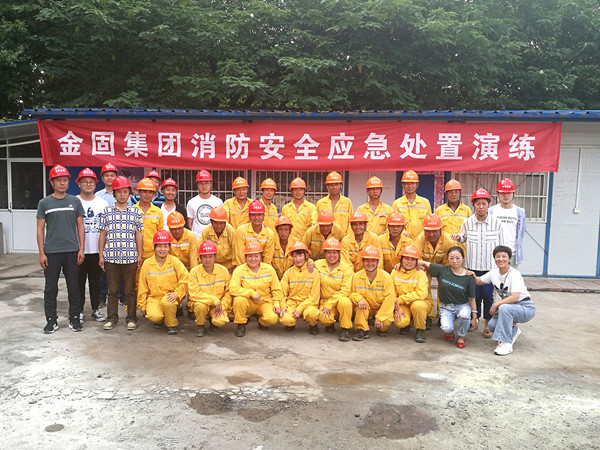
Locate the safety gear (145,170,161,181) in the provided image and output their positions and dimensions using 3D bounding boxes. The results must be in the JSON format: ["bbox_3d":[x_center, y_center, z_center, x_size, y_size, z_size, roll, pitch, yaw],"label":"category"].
[{"bbox_3d":[-1.940,-0.651,6.167,0.220,0.150,0.280,-1,6,-8],"label":"safety gear"}]

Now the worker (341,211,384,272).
[{"bbox_3d":[0.758,0.484,5.680,0.530,1.329,0.550,1,5,6],"label":"worker"}]

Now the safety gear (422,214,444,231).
[{"bbox_3d":[1.495,-0.031,5.280,0.225,0.160,0.280,2,24,12],"label":"safety gear"}]

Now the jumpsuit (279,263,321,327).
[{"bbox_3d":[-0.006,0.746,5.200,0.460,0.674,0.620,1,4,0],"label":"jumpsuit"}]

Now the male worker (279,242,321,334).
[{"bbox_3d":[0.000,0.651,5.170,0.470,0.920,0.620,0,6,-3],"label":"male worker"}]

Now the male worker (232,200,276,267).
[{"bbox_3d":[-0.553,0.377,5.686,0.520,1.360,0.620,0,6,-3],"label":"male worker"}]

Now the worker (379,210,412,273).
[{"bbox_3d":[1.171,0.487,5.680,0.520,1.335,0.550,1,5,6],"label":"worker"}]

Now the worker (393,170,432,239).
[{"bbox_3d":[1.365,0.260,5.730,0.520,1.850,0.320,2,4,8],"label":"worker"}]

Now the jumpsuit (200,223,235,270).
[{"bbox_3d":[-0.966,0.522,5.480,0.520,1.130,0.600,1,4,-3],"label":"jumpsuit"}]

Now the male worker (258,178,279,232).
[{"bbox_3d":[-0.445,0.233,6.220,0.460,1.696,0.340,0,5,-14],"label":"male worker"}]

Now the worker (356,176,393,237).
[{"bbox_3d":[0.949,0.218,5.880,0.490,1.650,0.330,1,6,3],"label":"worker"}]

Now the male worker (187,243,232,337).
[{"bbox_3d":[-1.011,0.659,5.170,0.480,0.983,0.680,0,4,-7],"label":"male worker"}]

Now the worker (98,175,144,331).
[{"bbox_3d":[-1.960,0.286,5.124,0.470,1.640,0.300,-1,6,-10],"label":"worker"}]

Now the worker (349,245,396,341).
[{"bbox_3d":[0.778,0.674,5.021,0.540,0.910,0.680,1,6,8],"label":"worker"}]

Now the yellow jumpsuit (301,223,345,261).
[{"bbox_3d":[0.285,0.525,5.680,0.530,1.112,0.550,1,5,0],"label":"yellow jumpsuit"}]

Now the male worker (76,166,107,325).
[{"bbox_3d":[-2.457,0.234,5.450,0.500,1.790,0.310,0,4,-10],"label":"male worker"}]

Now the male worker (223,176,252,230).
[{"bbox_3d":[-0.788,0.224,6.150,0.480,1.716,0.340,1,5,0],"label":"male worker"}]

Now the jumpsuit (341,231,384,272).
[{"bbox_3d":[0.758,0.577,5.680,0.530,1.023,0.530,1,5,6],"label":"jumpsuit"}]

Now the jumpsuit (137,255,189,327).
[{"bbox_3d":[-1.528,0.696,5.200,0.560,0.748,0.640,0,4,-10],"label":"jumpsuit"}]

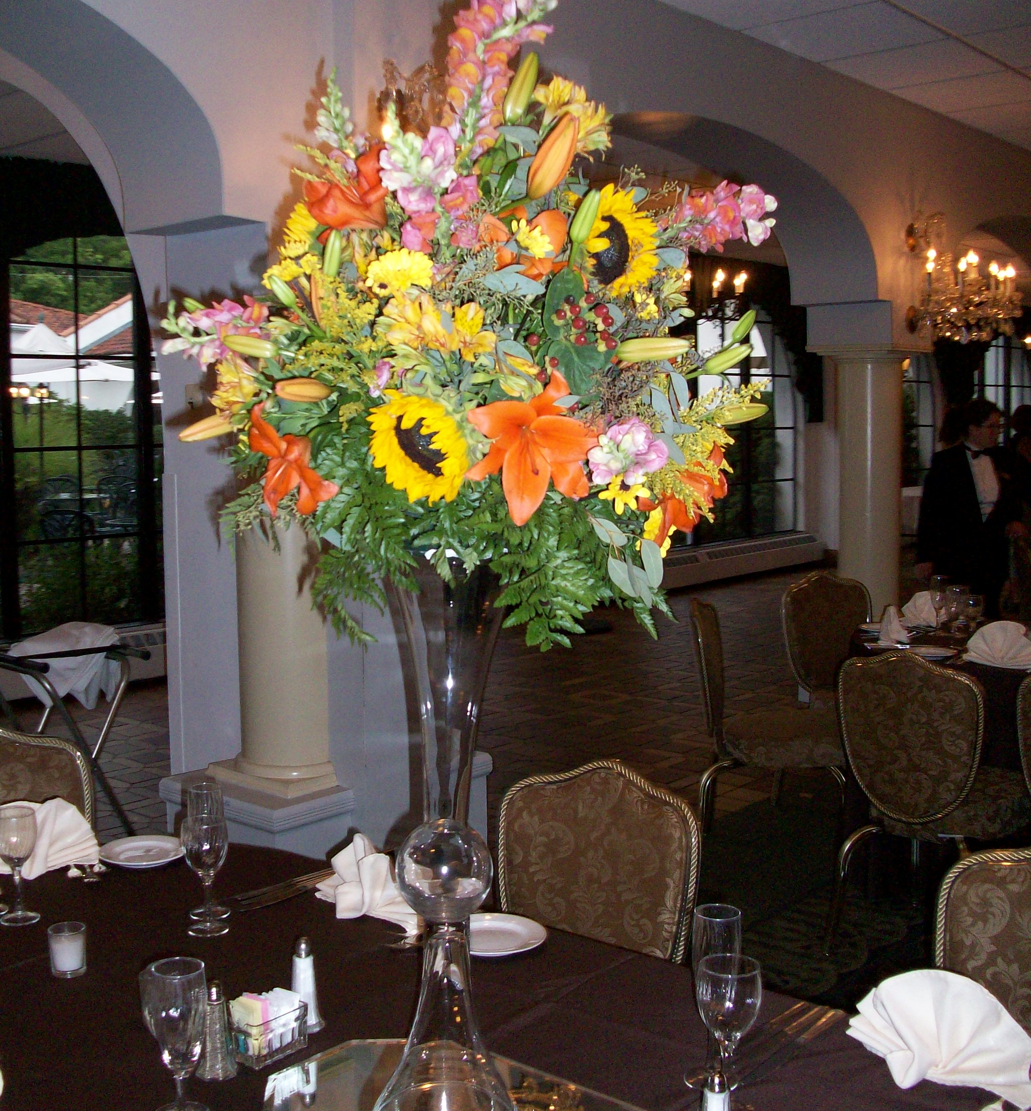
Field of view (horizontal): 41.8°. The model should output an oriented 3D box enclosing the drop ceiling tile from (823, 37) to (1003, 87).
[{"bbox_3d":[1.671,-2.025,5.603,0.600,0.025,0.610,5,8,41],"label":"drop ceiling tile"}]

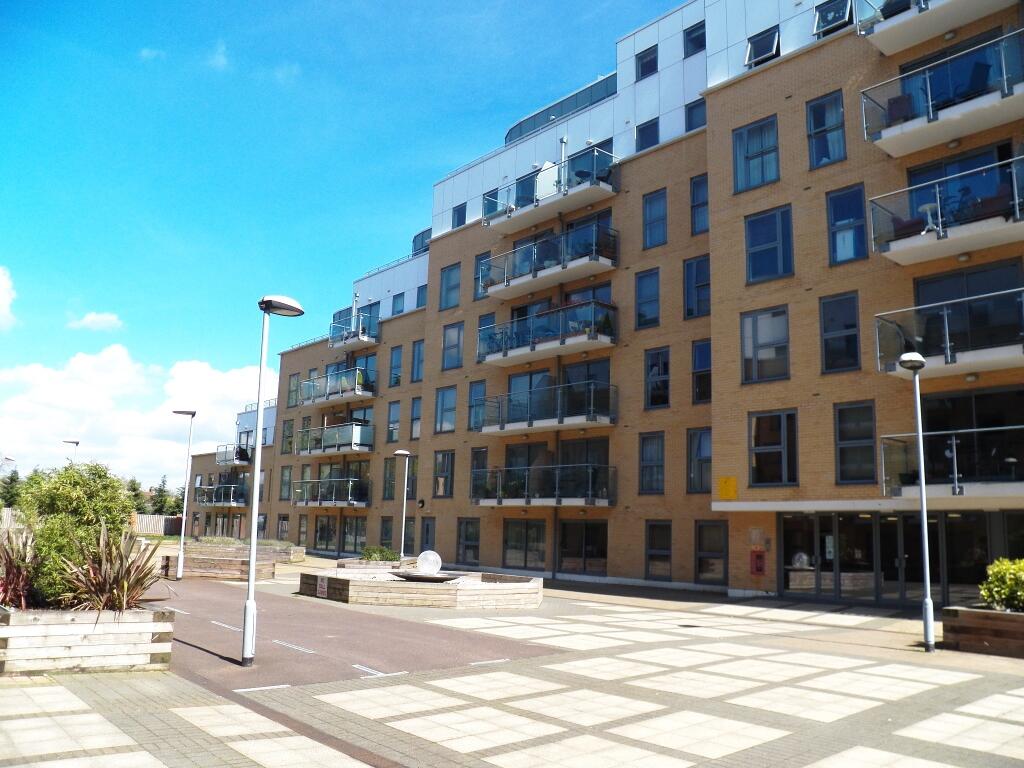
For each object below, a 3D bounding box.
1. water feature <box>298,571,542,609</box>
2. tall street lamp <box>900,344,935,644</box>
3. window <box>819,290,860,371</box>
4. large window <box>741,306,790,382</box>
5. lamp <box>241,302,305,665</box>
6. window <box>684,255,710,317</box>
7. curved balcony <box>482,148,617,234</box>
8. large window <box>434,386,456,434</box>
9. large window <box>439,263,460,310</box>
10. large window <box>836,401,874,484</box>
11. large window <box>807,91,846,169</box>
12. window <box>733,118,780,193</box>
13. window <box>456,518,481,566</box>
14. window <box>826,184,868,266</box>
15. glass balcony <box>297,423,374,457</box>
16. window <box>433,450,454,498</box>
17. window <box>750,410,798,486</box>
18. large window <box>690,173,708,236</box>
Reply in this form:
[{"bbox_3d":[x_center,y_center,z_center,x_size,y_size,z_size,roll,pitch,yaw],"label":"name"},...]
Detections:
[{"bbox_3d":[-2.050,4.895,19.907,5.500,0.500,5.500,11,-14,-40],"label":"water feature"},{"bbox_3d":[6.748,1.921,13.821,0.650,4.950,0.330,8,-11,-39],"label":"tall street lamp"},{"bbox_3d":[8.406,-1.288,21.158,0.180,2.028,1.033,10,-13,-41],"label":"window"},{"bbox_3d":[6.968,-1.057,22.754,0.120,2.050,1.470,11,-13,-41],"label":"large window"},{"bbox_3d":[-2.786,1.091,9.832,0.600,4.300,0.270,9,-13,-36],"label":"lamp"},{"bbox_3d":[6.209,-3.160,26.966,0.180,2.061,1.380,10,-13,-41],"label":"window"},{"bbox_3d":[1.340,-7.404,32.599,1.350,1.420,6.380,11,-14,-41],"label":"curved balcony"},{"bbox_3d":[-2.897,1.159,36.681,0.150,2.018,1.416,11,-14,-41],"label":"large window"},{"bbox_3d":[-2.780,-4.400,37.763,0.150,1.988,1.426,11,-14,-41],"label":"large window"},{"bbox_3d":[8.480,1.462,20.385,0.120,2.040,1.050,8,-11,-39],"label":"large window"},{"bbox_3d":[8.353,-6.698,21.939,0.120,1.990,1.030,8,-11,-39],"label":"large window"},{"bbox_3d":[7.077,-6.608,23.970,0.150,1.988,1.416,11,-14,-41],"label":"window"},{"bbox_3d":[-1.751,6.516,34.212,0.120,1.920,1.420,11,-13,-41],"label":"window"},{"bbox_3d":[8.691,-4.105,21.435,0.120,2.040,1.010,11,-13,-41],"label":"window"},{"bbox_3d":[-9.660,3.123,44.898,1.330,1.420,6.350,11,-14,-41],"label":"glass balcony"},{"bbox_3d":[-2.944,3.997,36.766,0.120,2.050,1.500,8,-11,-39],"label":"window"},{"bbox_3d":[6.991,1.725,22.124,0.120,2.050,1.460,11,-13,-41],"label":"window"},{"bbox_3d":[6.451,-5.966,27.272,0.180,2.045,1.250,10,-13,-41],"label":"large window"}]

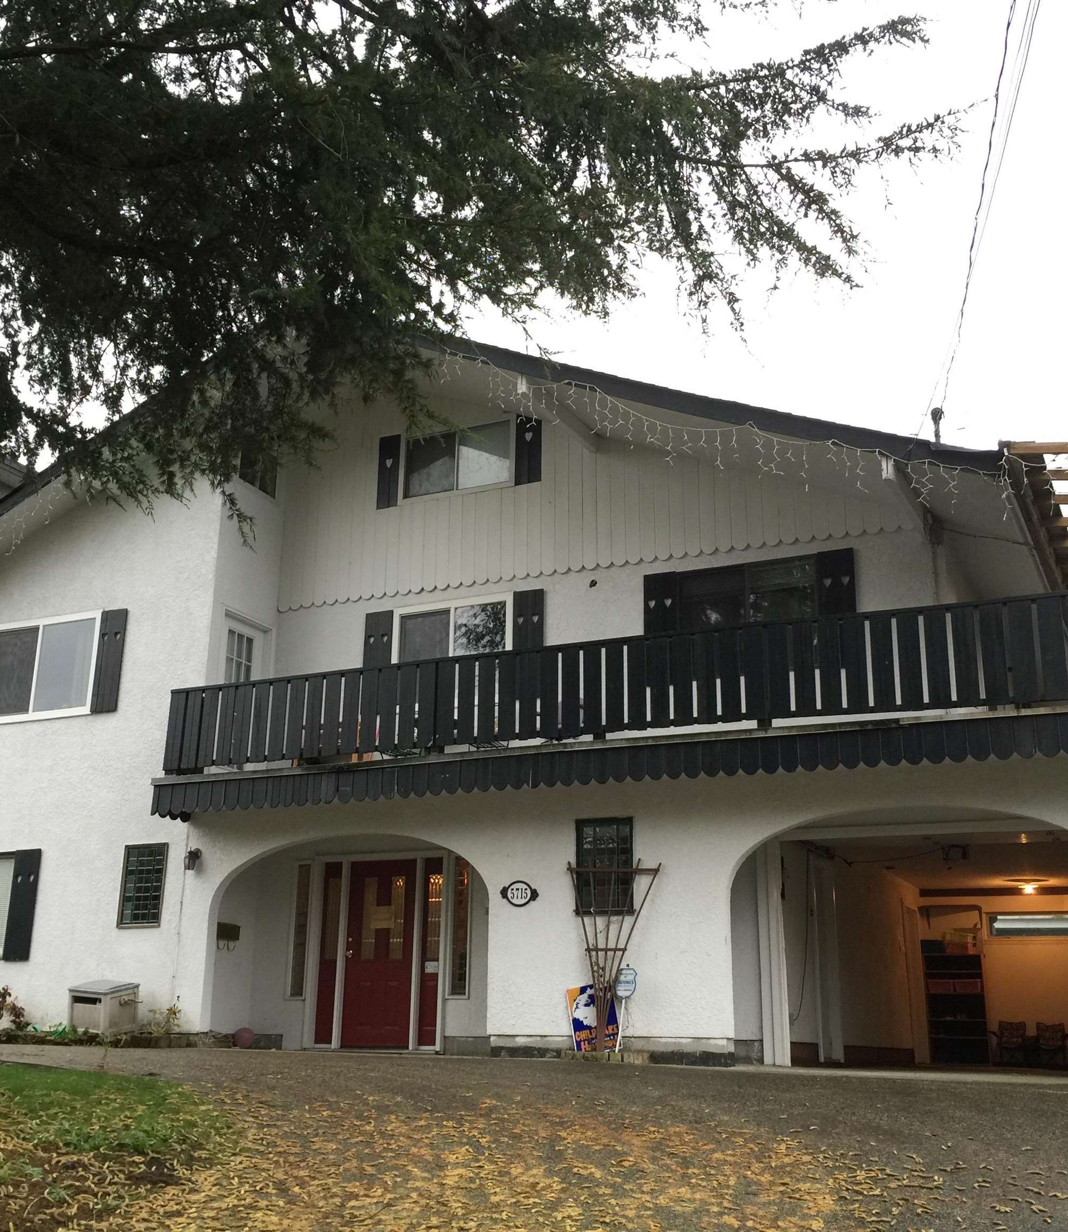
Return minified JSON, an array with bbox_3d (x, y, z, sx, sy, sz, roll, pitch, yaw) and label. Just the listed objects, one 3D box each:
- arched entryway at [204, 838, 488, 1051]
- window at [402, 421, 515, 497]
[{"bbox_3d":[-1.783,3.471,14.625,3.440,2.159,0.878,-7,-18,26],"label":"arched entryway"},{"bbox_3d":[-0.937,-1.892,16.711,1.524,0.843,0.150,-7,-18,26],"label":"window"}]

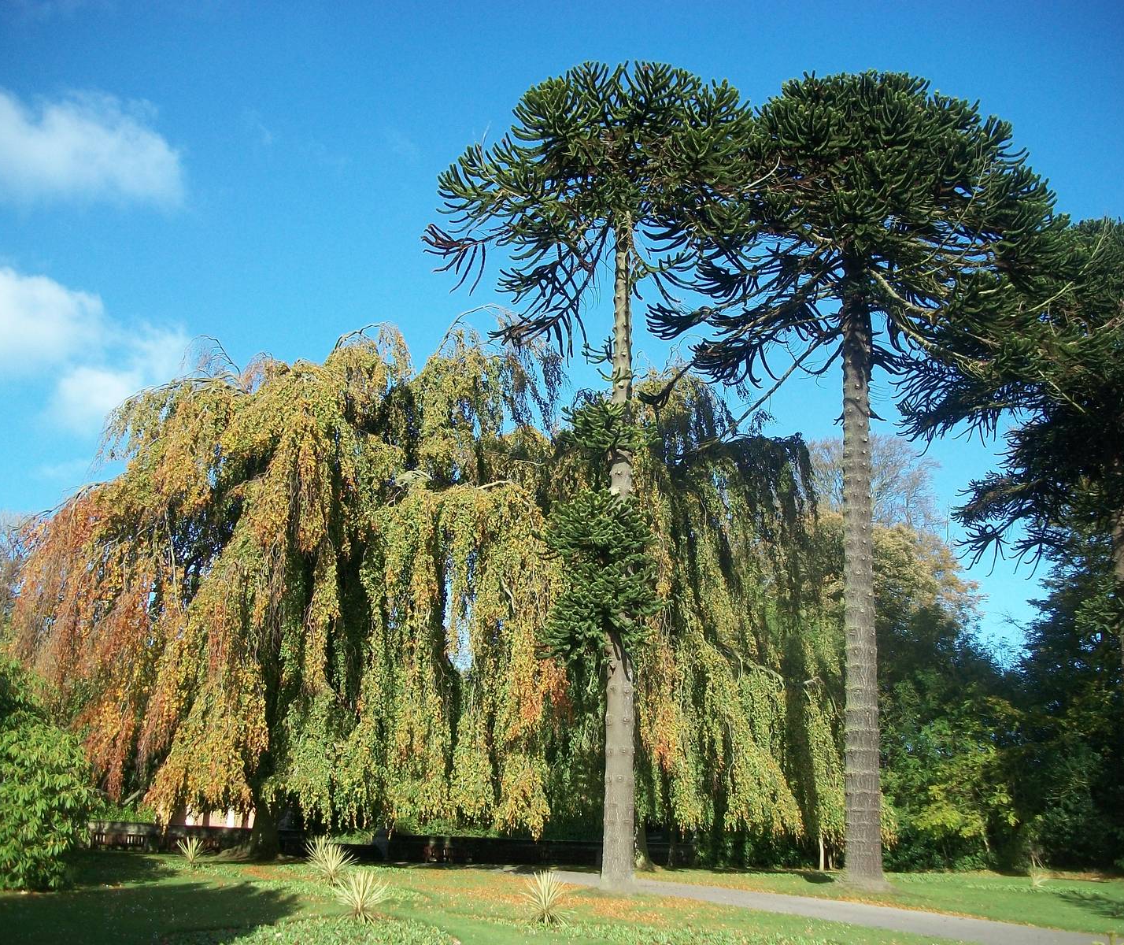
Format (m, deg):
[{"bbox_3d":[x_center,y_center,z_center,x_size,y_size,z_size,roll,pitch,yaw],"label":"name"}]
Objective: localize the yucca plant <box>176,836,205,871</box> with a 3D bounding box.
[{"bbox_3d":[-9.680,9.922,30.383,0.740,0.880,0.800,1,-16,0],"label":"yucca plant"}]

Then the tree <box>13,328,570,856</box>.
[{"bbox_3d":[-9.815,3.759,42.585,20.260,19.470,18.000,1,-16,0],"label":"tree"}]

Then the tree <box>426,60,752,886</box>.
[{"bbox_3d":[0.556,-1.027,27.897,8.290,20.620,8.400,1,-16,0],"label":"tree"}]

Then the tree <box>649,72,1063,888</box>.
[{"bbox_3d":[7.887,-0.895,29.986,11.280,21.840,10.500,1,-16,0],"label":"tree"}]

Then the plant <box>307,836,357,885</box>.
[{"bbox_3d":[-4.343,7.316,22.008,0.970,0.880,0.950,1,-16,0],"label":"plant"}]

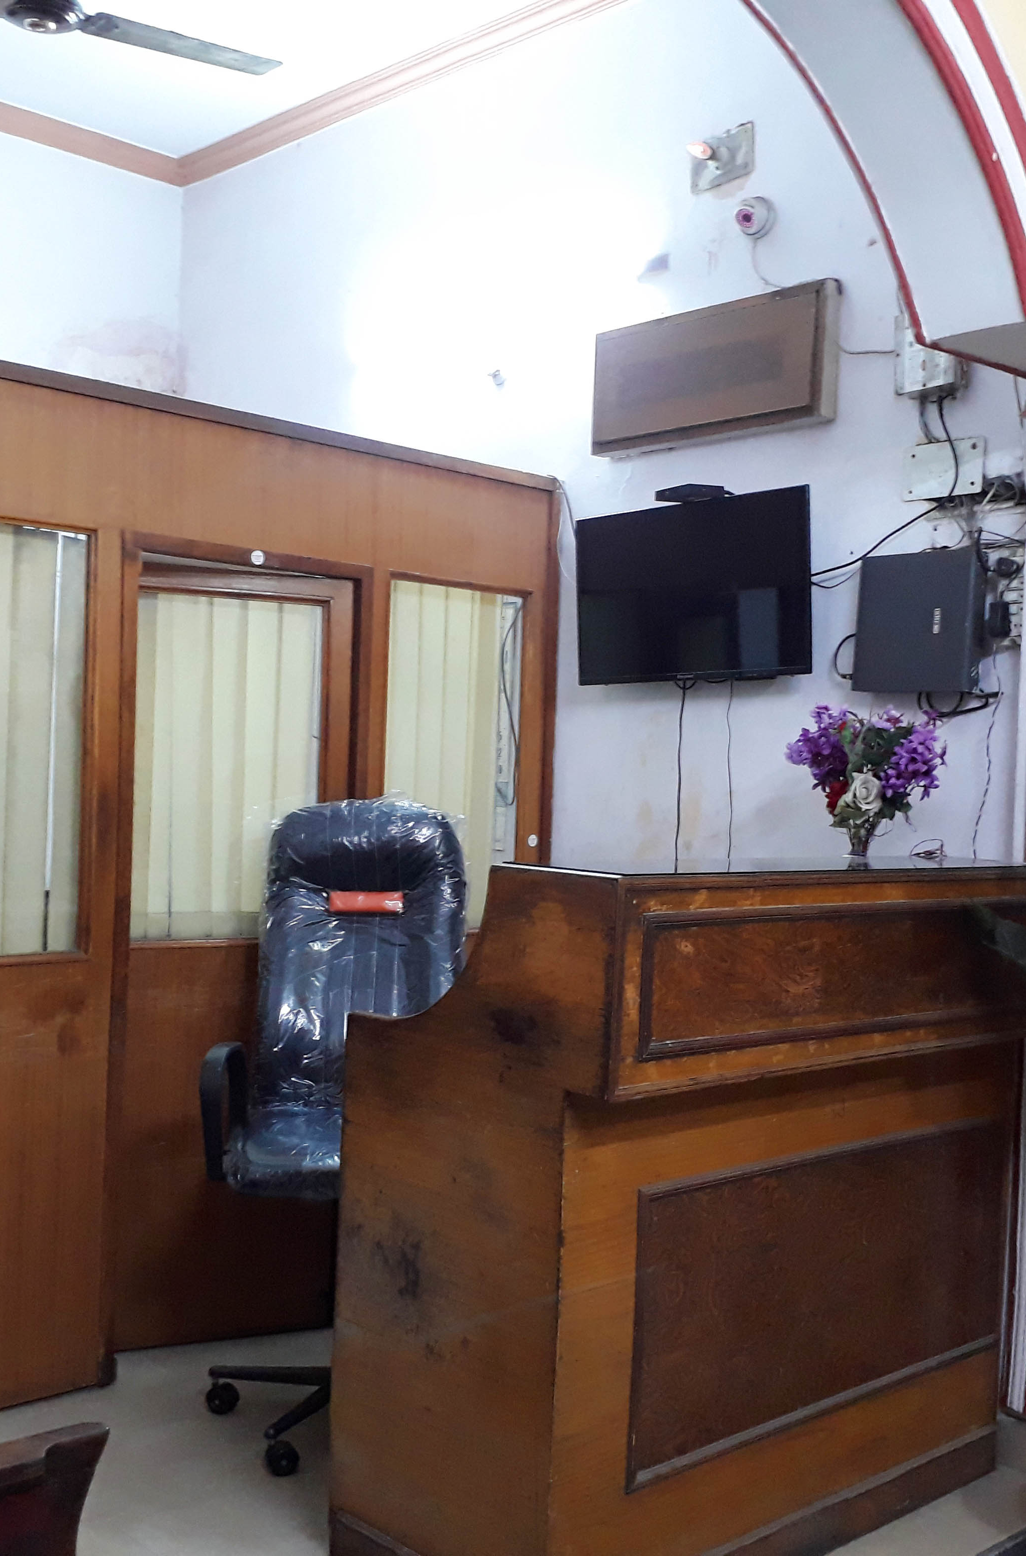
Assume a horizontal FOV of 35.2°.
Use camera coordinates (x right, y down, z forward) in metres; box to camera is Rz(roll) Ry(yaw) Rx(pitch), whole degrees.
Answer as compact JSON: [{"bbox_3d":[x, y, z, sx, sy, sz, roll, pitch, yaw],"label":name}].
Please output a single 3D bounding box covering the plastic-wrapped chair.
[{"bbox_3d":[-0.318,0.691,3.337,0.610,1.260,0.660,2,1,1],"label":"plastic-wrapped chair"}]

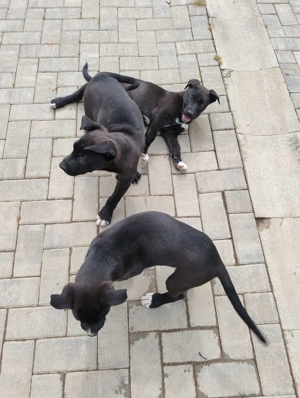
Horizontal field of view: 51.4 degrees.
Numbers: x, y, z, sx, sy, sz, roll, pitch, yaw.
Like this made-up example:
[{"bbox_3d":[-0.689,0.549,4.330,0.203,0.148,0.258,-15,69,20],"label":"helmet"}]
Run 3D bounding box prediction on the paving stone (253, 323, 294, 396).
[{"bbox_3d":[0.398,0.533,1.050,0.101,0.060,0.202,-2,64,-2],"label":"paving stone"}]

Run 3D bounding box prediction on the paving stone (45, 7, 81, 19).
[{"bbox_3d":[-0.495,-1.043,1.805,0.202,0.060,0.101,-4,64,-3],"label":"paving stone"}]

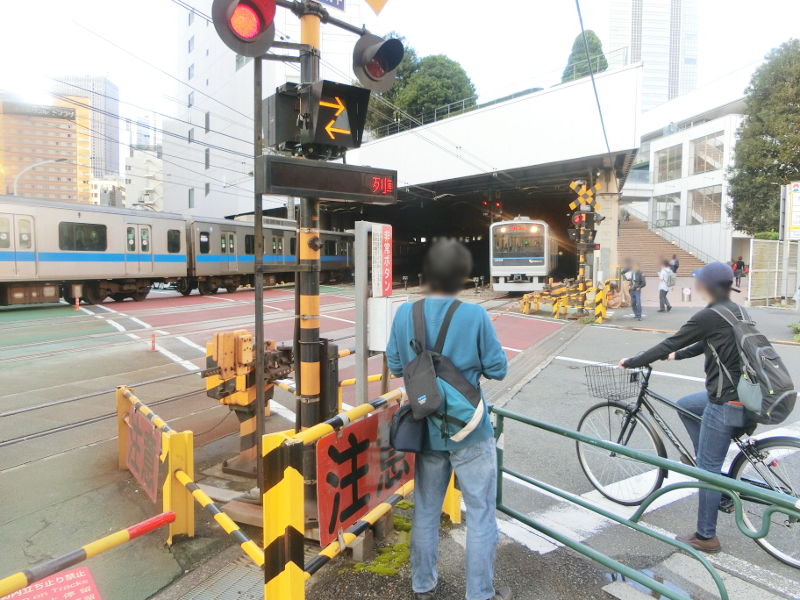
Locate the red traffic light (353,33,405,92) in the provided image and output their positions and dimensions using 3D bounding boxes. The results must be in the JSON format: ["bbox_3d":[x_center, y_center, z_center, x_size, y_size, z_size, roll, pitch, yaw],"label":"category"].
[{"bbox_3d":[-0.115,-1.468,3.556,0.360,0.360,0.320,-3,5,-43],"label":"red traffic light"}]

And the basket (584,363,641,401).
[{"bbox_3d":[1.460,0.557,3.898,0.340,0.220,0.260,-3,5,-38],"label":"basket"}]

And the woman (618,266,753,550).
[{"bbox_3d":[1.785,0.586,3.480,0.550,1.630,0.760,-3,5,-38],"label":"woman"}]

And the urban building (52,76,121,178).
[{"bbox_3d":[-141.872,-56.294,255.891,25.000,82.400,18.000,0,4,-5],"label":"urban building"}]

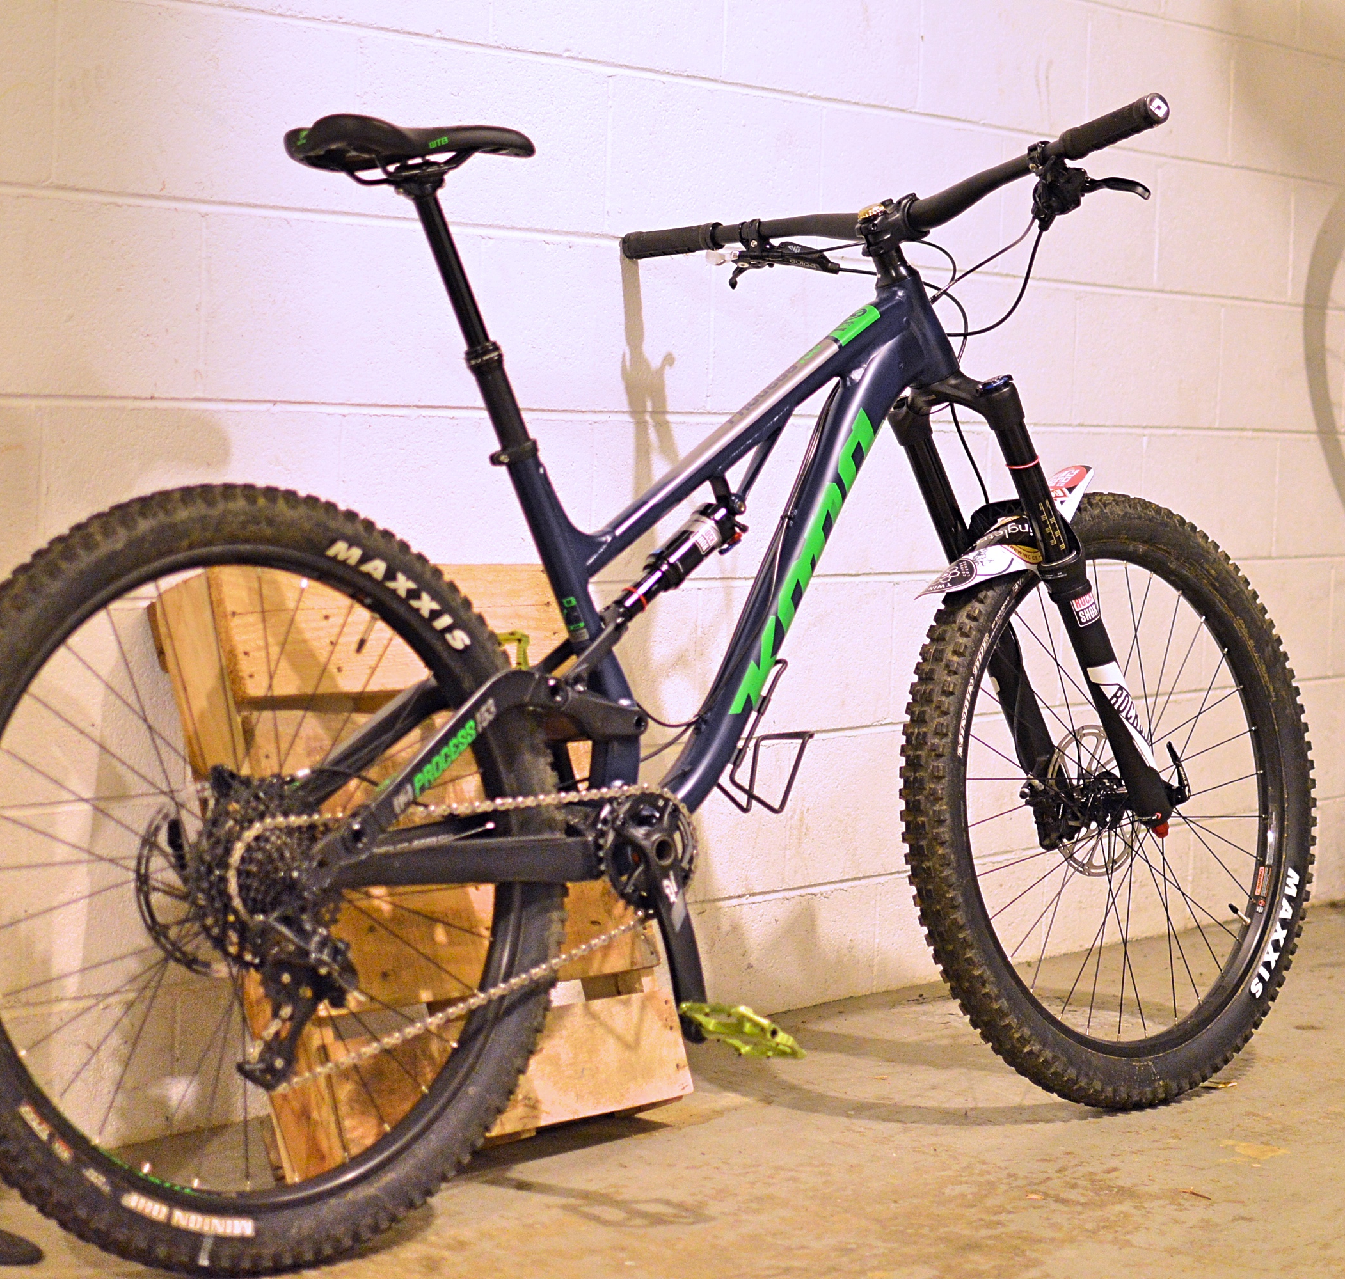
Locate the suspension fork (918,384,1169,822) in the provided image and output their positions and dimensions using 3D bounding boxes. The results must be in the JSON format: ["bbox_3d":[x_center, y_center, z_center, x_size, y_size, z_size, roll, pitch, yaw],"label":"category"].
[{"bbox_3d":[0.427,-0.040,3.215,0.185,0.590,0.125,-8,20,48],"label":"suspension fork"}]

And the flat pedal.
[{"bbox_3d":[0.073,0.373,2.655,0.100,0.022,0.100,40,-29,-31],"label":"flat pedal"}]

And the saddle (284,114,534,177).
[{"bbox_3d":[-0.241,-0.481,2.682,0.275,0.065,0.145,-2,-4,-41],"label":"saddle"}]

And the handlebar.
[{"bbox_3d":[0.227,-0.482,3.093,0.085,0.070,0.800,-2,-4,-41],"label":"handlebar"}]

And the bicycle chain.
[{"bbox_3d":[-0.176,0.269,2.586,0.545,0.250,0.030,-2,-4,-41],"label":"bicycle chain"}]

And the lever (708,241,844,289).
[{"bbox_3d":[0.107,-0.445,3.251,0.100,0.052,0.175,37,-28,-32],"label":"lever"}]

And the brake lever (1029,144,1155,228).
[{"bbox_3d":[0.417,-0.476,2.895,0.175,0.052,0.100,-8,-44,48],"label":"brake lever"}]

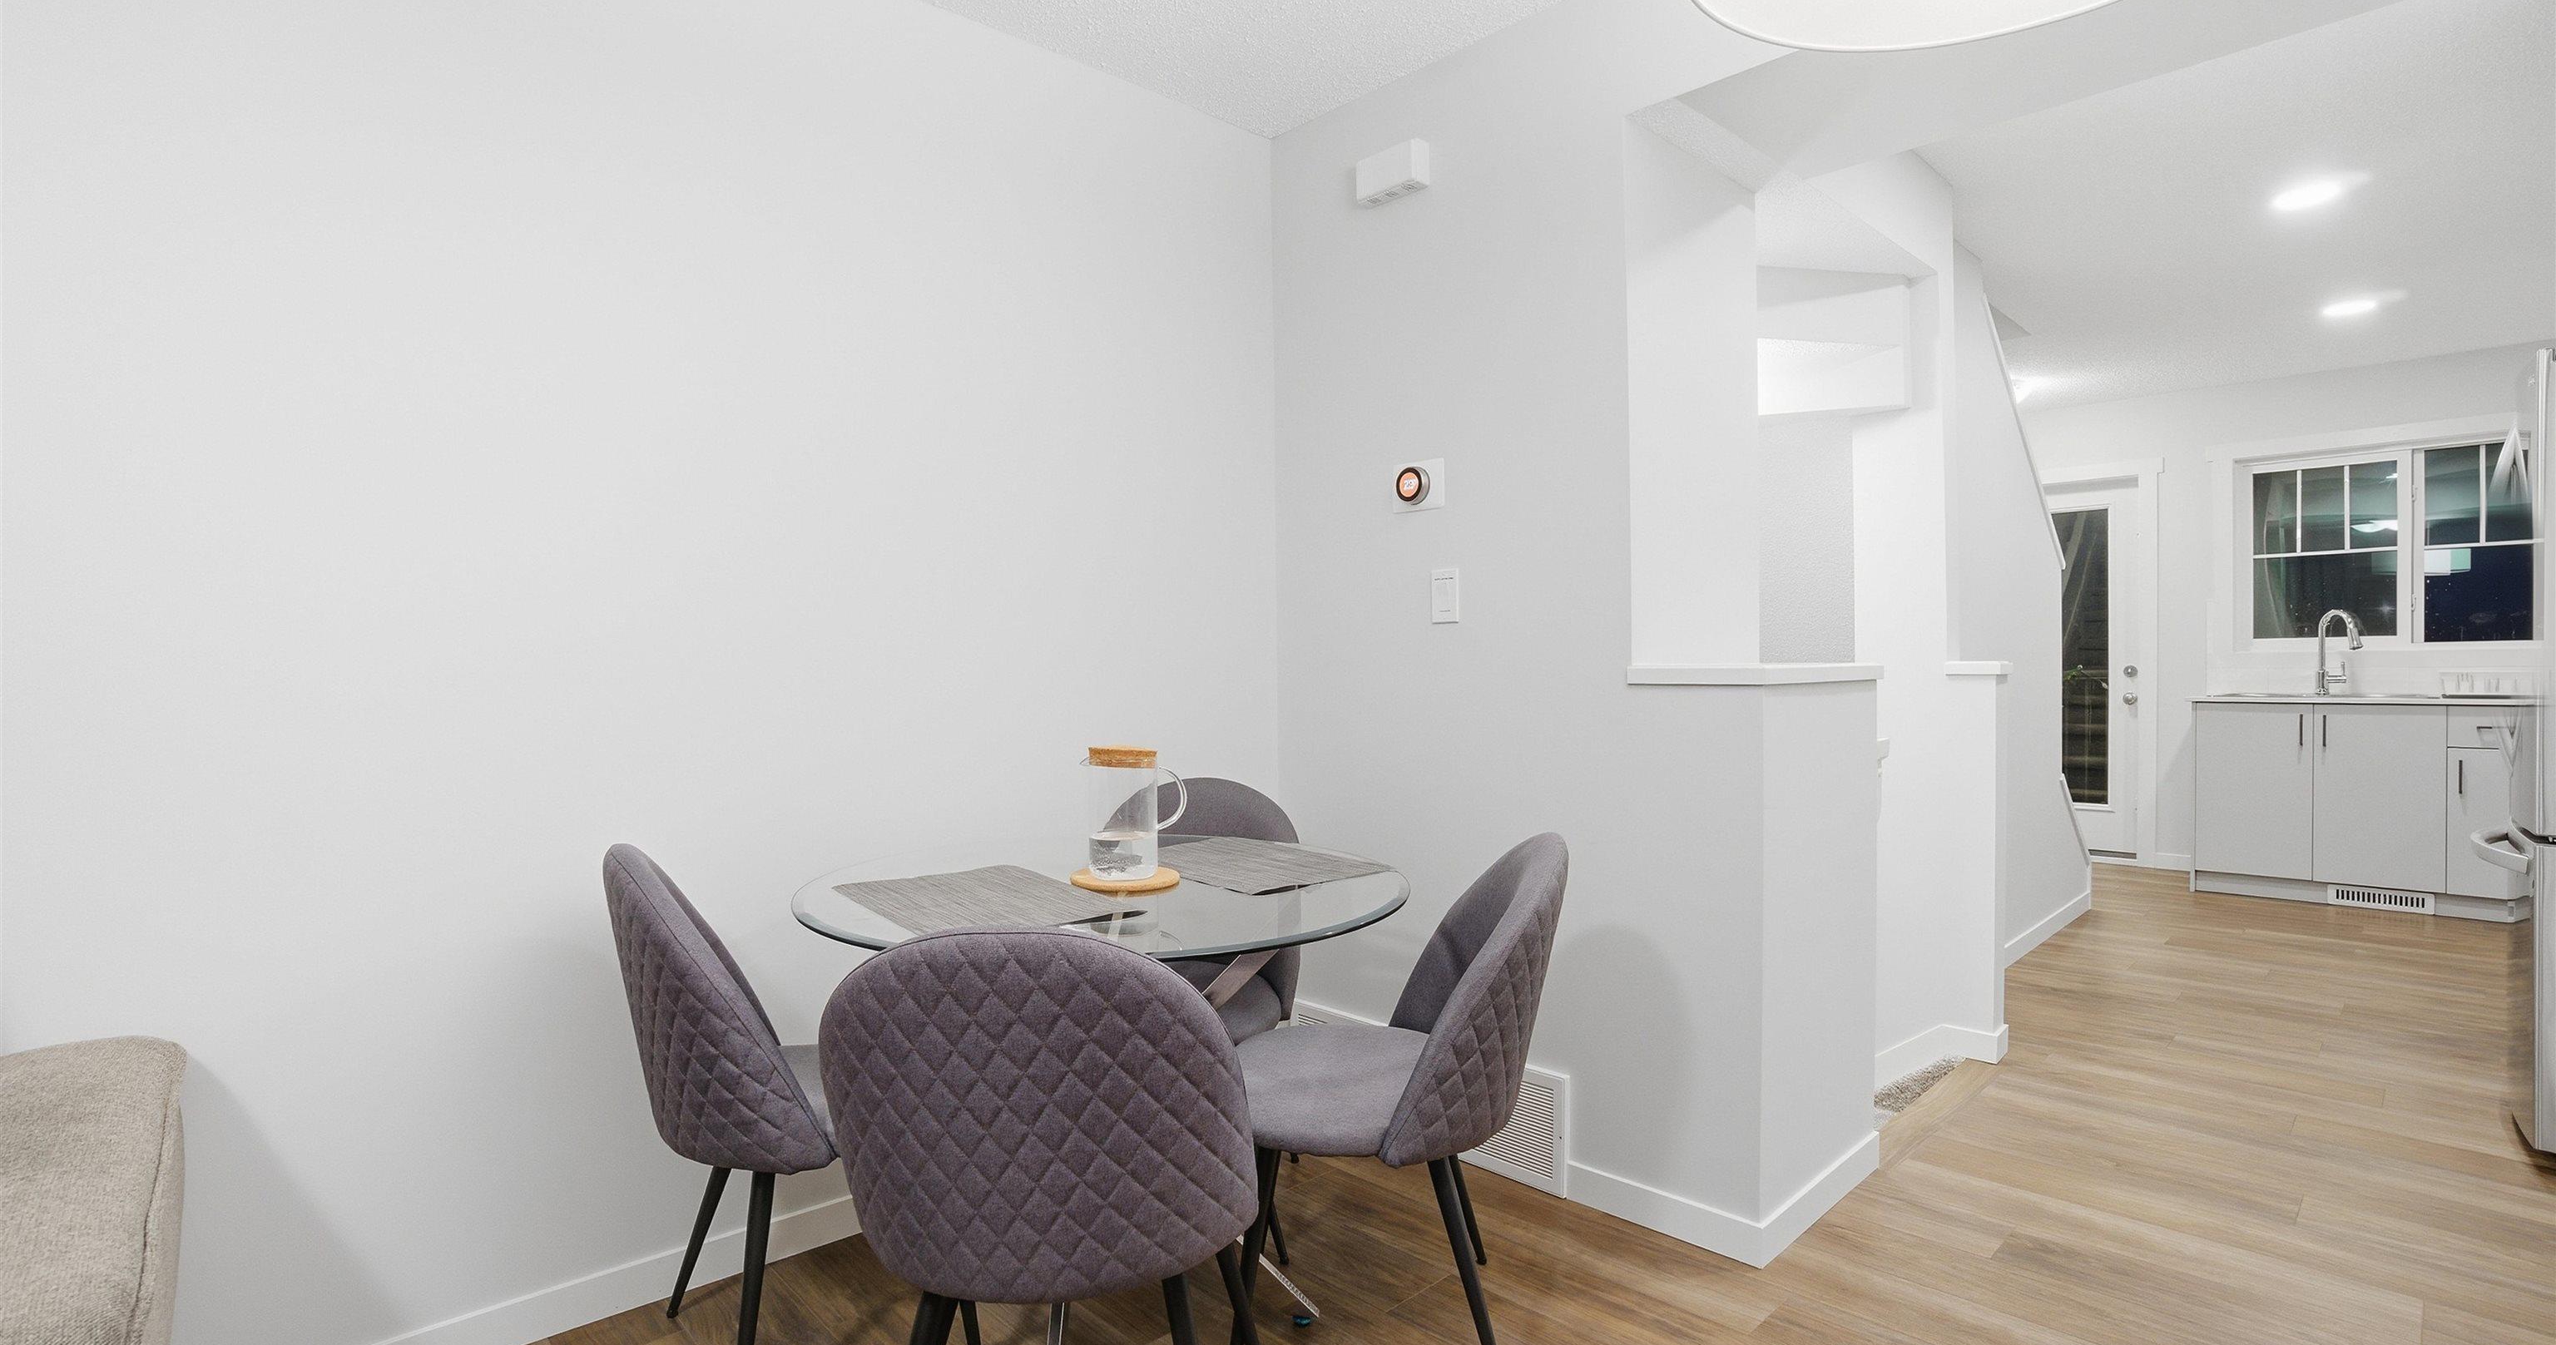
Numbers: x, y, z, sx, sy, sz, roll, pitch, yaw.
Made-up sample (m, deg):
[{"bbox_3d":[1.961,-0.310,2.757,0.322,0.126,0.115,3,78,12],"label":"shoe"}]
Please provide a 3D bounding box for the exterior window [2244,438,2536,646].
[{"bbox_3d":[5.141,-0.570,4.891,1.060,0.900,0.100,0,1,42],"label":"exterior window"}]

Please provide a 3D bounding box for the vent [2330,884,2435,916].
[{"bbox_3d":[4.646,0.962,4.490,0.315,0.085,0.020,0,1,42],"label":"vent"}]

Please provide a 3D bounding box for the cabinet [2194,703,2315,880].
[{"bbox_3d":[4.531,0.518,4.955,0.400,0.790,0.580,0,1,42],"label":"cabinet"}]

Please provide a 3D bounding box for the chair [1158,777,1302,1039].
[{"bbox_3d":[-0.196,0.672,2.214,0.490,0.830,0.530,0,1,9],"label":"chair"}]

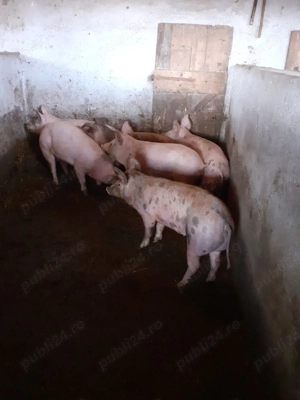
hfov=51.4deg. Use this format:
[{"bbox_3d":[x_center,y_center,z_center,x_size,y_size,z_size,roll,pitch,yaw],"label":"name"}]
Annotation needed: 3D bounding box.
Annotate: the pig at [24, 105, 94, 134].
[{"bbox_3d":[-1.056,-0.802,4.266,1.160,0.710,0.340,3,24,2],"label":"pig"}]

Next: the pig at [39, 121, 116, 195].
[{"bbox_3d":[-0.785,-0.403,3.434,1.120,0.680,0.330,19,29,32],"label":"pig"}]

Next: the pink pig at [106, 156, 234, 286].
[{"bbox_3d":[0.100,0.119,2.349,0.340,0.680,1.160,-15,29,-33],"label":"pink pig"}]

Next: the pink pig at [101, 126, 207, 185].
[{"bbox_3d":[0.047,-0.304,3.281,1.140,0.690,0.340,8,25,13],"label":"pink pig"}]

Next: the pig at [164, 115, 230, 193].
[{"bbox_3d":[0.517,-0.379,3.470,0.370,0.710,1.150,-6,25,-18],"label":"pig"}]

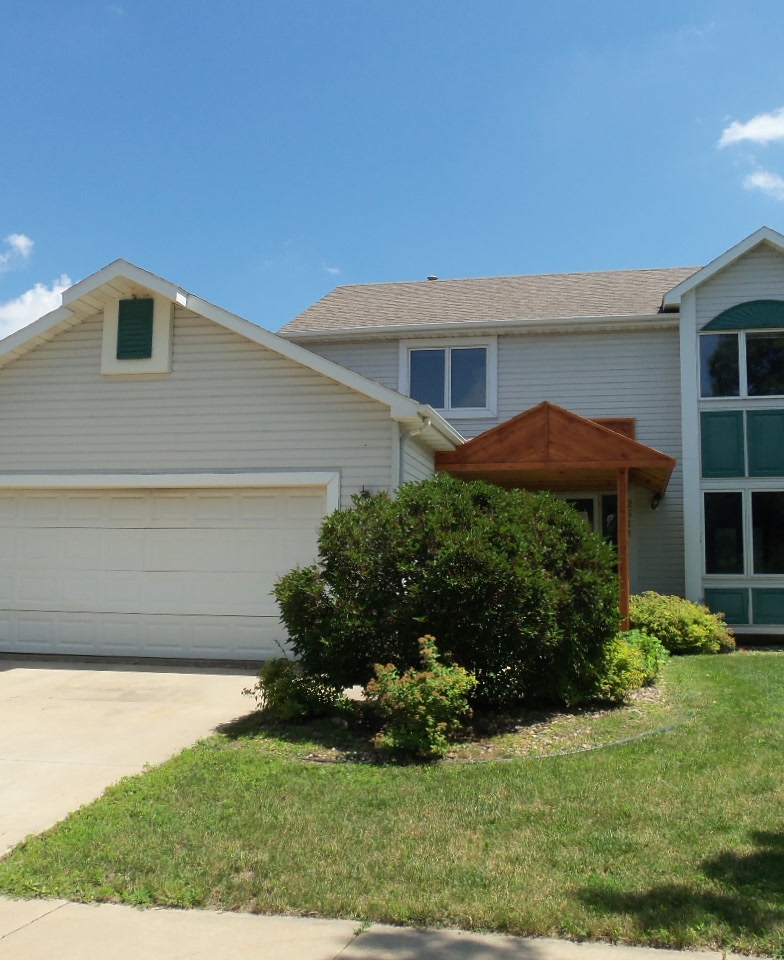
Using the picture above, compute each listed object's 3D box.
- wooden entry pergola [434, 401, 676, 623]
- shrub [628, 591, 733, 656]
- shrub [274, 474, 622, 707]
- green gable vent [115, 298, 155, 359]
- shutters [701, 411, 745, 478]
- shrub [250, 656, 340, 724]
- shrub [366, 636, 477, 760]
[{"bbox_3d":[2.656,0.870,16.911,3.340,3.530,3.950,-1,-7,12],"label":"wooden entry pergola"},{"bbox_3d":[4.589,2.267,16.971,1.653,0.967,1.350,-1,-7,12],"label":"shrub"},{"bbox_3d":[0.658,1.077,11.312,3.466,2.289,2.500,-1,-7,12],"label":"shrub"},{"bbox_3d":[-3.279,-1.925,13.698,0.479,0.813,0.050,-1,-7,12],"label":"green gable vent"},{"bbox_3d":[5.619,-0.606,18.233,0.718,1.169,0.050,-1,-7,12],"label":"shutters"},{"bbox_3d":[-0.898,1.883,9.742,0.852,0.551,0.800,1,-7,0],"label":"shrub"},{"bbox_3d":[0.228,1.678,8.447,0.880,0.882,0.850,-1,-7,12],"label":"shrub"}]

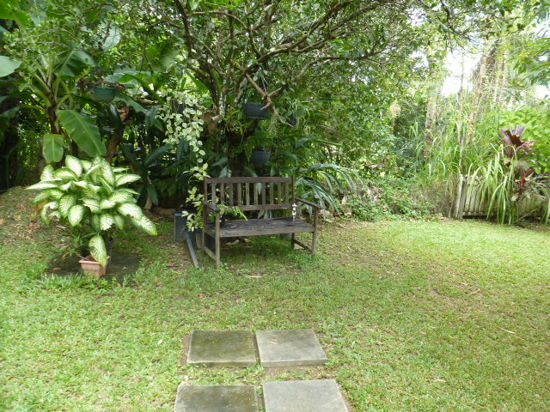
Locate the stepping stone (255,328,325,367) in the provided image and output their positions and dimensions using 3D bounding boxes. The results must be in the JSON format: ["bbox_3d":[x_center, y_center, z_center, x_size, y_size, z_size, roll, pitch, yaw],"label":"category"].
[{"bbox_3d":[0.093,0.954,2.570,0.410,0.045,0.410,1,9,-8],"label":"stepping stone"}]

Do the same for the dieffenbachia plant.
[{"bbox_3d":[-1.811,0.096,3.918,1.297,1.170,1.142,2,9,0],"label":"dieffenbachia plant"}]

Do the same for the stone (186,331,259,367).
[{"bbox_3d":[-0.349,0.944,2.526,0.410,0.045,0.410,1,9,-7],"label":"stone"}]

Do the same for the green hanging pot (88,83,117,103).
[{"bbox_3d":[-2.263,-1.485,5.000,0.360,0.230,0.360,3,9,0],"label":"green hanging pot"}]

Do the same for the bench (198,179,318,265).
[{"bbox_3d":[-0.192,0.145,4.740,1.270,0.940,0.653,-2,9,-24],"label":"bench"}]

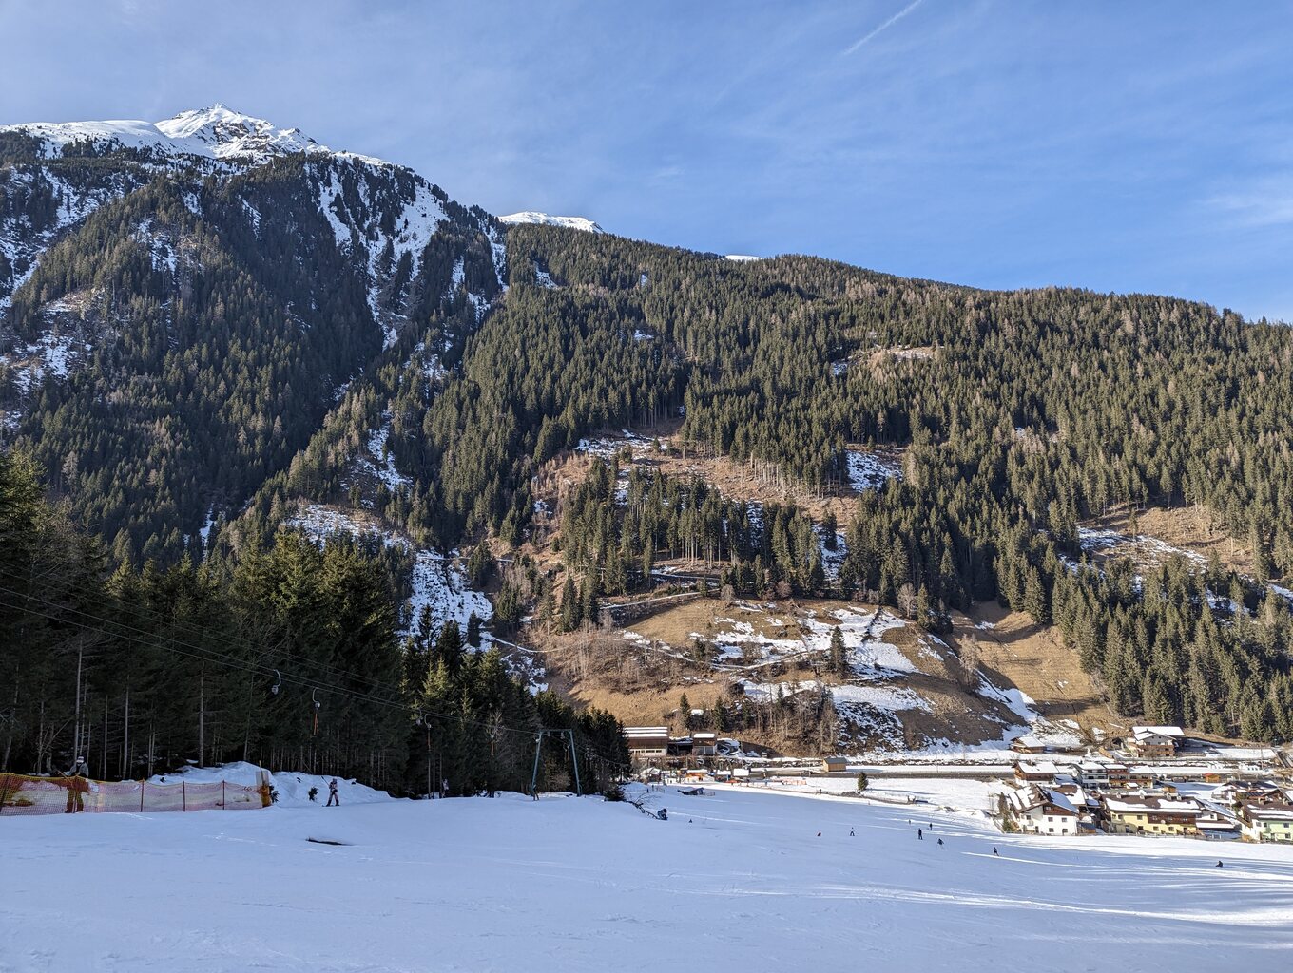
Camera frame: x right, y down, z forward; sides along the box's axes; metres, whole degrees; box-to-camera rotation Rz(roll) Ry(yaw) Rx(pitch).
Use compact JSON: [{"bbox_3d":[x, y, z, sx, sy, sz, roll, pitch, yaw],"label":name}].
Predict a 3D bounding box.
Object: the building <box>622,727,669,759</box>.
[{"bbox_3d":[-1.091,110.870,388.000,21.000,10.500,15.000,0,-9,0],"label":"building"}]

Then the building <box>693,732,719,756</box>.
[{"bbox_3d":[25.343,110.445,385.000,11.000,9.000,10.500,0,-9,3],"label":"building"}]

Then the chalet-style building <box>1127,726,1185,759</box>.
[{"bbox_3d":[227.415,114.584,401.000,19.000,11.000,20.000,-3,-9,17],"label":"chalet-style building"}]

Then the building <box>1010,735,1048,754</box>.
[{"bbox_3d":[166.954,112.895,392.000,10.000,6.000,11.000,4,-10,-26],"label":"building"}]

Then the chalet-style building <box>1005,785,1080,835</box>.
[{"bbox_3d":[106.133,86.669,240.000,14.500,8.800,18.000,-2,-9,14],"label":"chalet-style building"}]

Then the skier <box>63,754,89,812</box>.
[{"bbox_3d":[-18.421,9.624,29.000,0.720,1.780,0.500,2,-9,-14],"label":"skier"}]

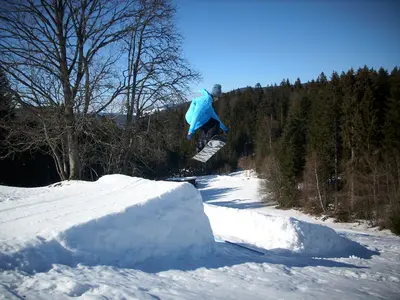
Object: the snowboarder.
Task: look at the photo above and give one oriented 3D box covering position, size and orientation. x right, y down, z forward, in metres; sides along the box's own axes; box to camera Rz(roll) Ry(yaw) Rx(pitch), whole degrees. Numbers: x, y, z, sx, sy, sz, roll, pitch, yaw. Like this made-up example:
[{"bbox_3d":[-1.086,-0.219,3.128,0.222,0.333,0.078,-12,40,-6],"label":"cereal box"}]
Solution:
[{"bbox_3d":[0.134,-0.650,7.400,0.840,1.400,0.680,0,2,13],"label":"snowboarder"}]

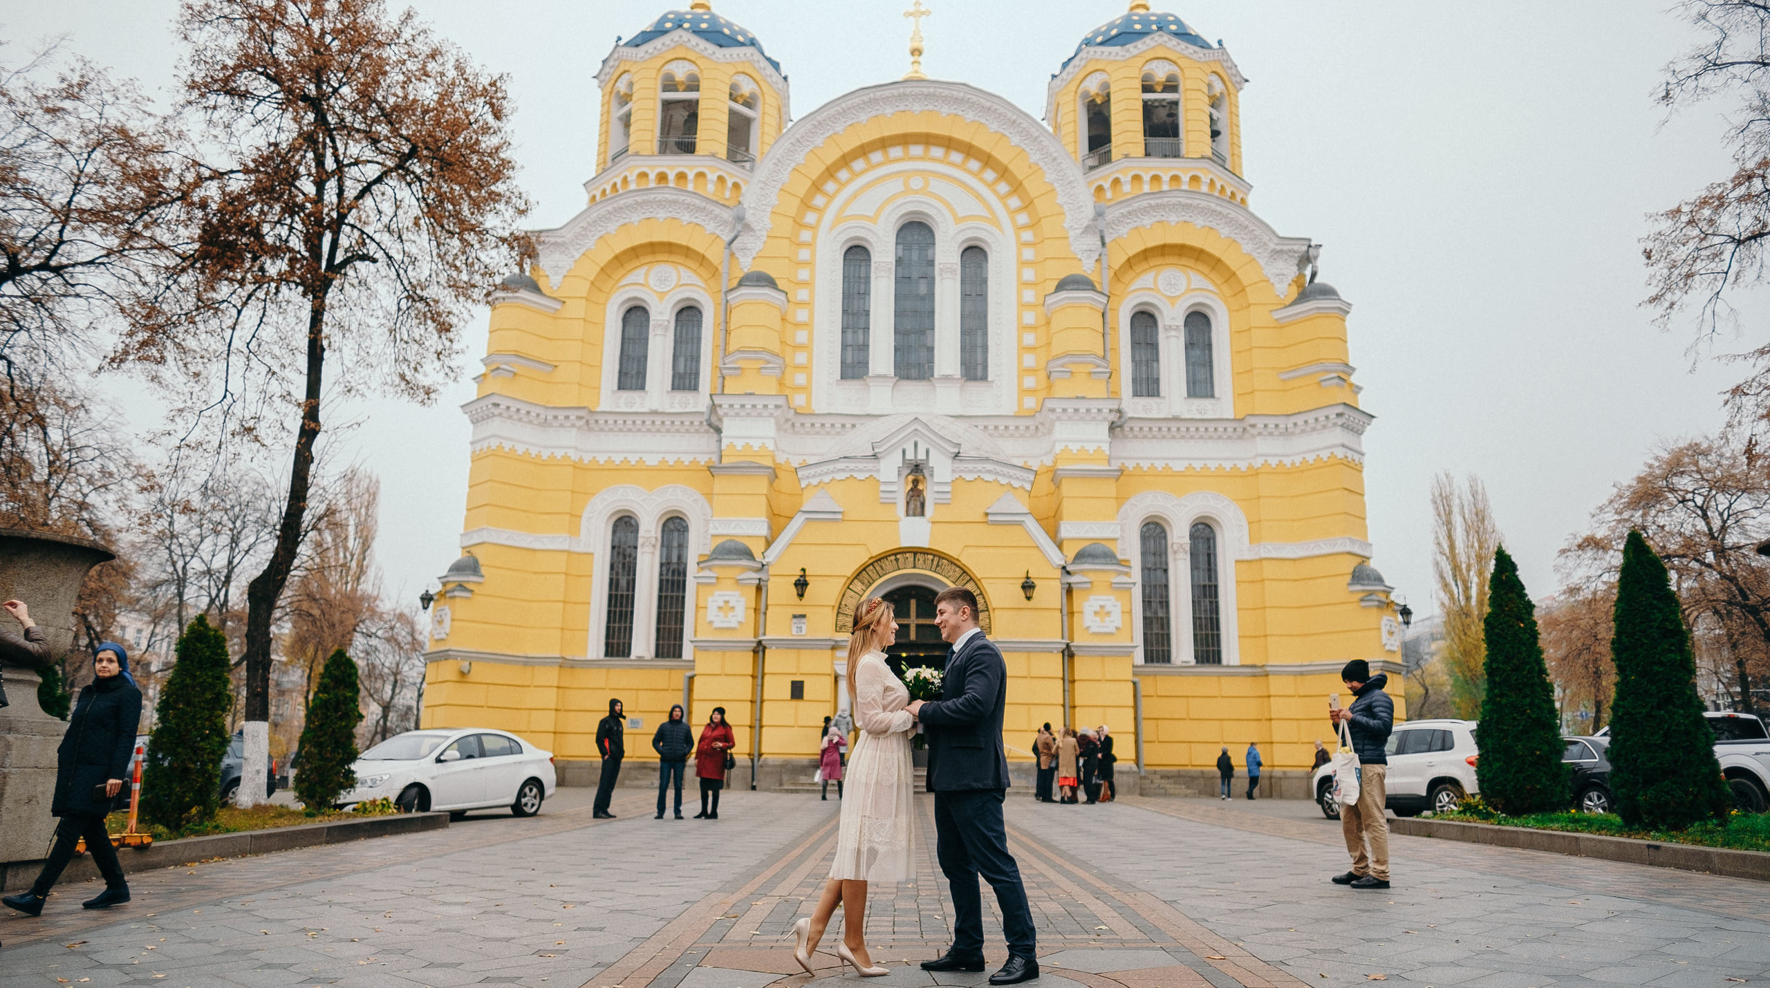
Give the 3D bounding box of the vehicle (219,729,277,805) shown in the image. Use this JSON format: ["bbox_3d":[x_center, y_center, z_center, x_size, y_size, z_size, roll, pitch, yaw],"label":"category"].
[{"bbox_3d":[-14.034,5.340,22.790,1.770,1.500,4.350,-5,-13,24],"label":"vehicle"}]

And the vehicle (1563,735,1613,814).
[{"bbox_3d":[12.217,5.291,21.938,1.830,1.520,4.600,9,-15,-33],"label":"vehicle"}]

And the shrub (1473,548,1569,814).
[{"bbox_3d":[9.045,2.682,17.056,1.250,3.800,1.250,1,-12,2],"label":"shrub"}]

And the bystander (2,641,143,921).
[{"bbox_3d":[-4.978,1.730,7.302,0.500,1.620,0.780,-3,-13,15],"label":"bystander"}]

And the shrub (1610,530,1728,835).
[{"bbox_3d":[10.115,2.347,15.440,1.340,3.796,1.340,1,-12,1],"label":"shrub"}]

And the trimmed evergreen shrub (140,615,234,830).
[{"bbox_3d":[-6.806,2.233,11.614,0.900,2.080,0.900,1,-12,2],"label":"trimmed evergreen shrub"}]

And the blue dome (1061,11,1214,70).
[{"bbox_3d":[9.146,-15.765,42.229,6.000,3.400,6.000,1,-12,2],"label":"blue dome"}]

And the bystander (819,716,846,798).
[{"bbox_3d":[-1.148,6.047,26.535,0.600,1.621,0.450,-1,-13,6],"label":"bystander"}]

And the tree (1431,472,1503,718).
[{"bbox_3d":[38.633,8.466,77.689,4.900,20.290,4.900,1,-12,1],"label":"tree"}]

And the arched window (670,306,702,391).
[{"bbox_3d":[-6.241,-4.625,37.324,0.890,2.820,0.320,1,-12,1],"label":"arched window"}]

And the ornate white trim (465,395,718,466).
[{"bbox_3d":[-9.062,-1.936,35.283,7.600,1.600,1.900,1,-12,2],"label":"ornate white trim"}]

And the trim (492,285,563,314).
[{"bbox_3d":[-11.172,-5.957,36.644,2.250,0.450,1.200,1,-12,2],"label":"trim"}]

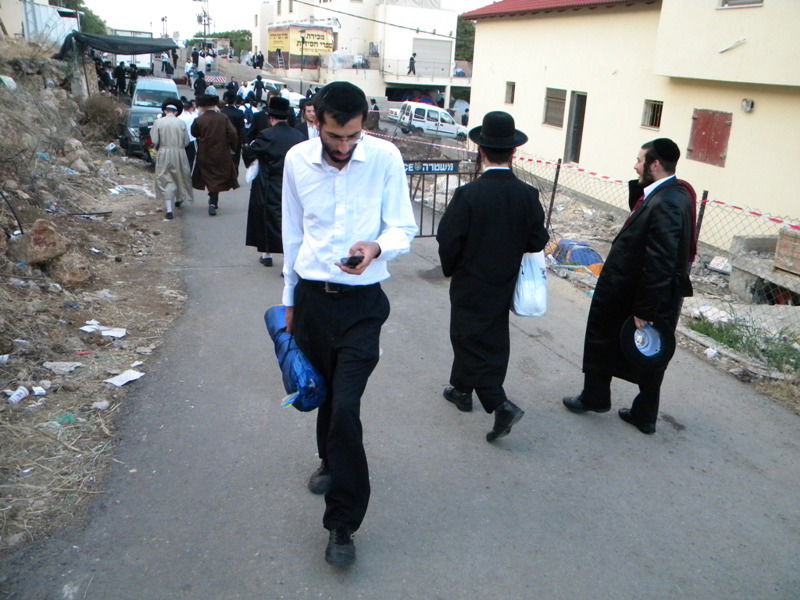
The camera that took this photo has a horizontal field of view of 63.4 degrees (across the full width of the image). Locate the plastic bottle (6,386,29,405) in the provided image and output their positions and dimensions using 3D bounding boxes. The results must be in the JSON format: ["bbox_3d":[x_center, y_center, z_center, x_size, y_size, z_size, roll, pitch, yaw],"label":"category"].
[{"bbox_3d":[-2.154,0.536,3.640,0.072,0.072,0.130,9,20,20],"label":"plastic bottle"}]

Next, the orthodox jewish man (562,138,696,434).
[{"bbox_3d":[1.334,-0.071,3.761,0.660,1.730,0.560,13,23,27],"label":"orthodox jewish man"}]

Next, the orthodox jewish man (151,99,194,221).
[{"bbox_3d":[-3.540,-2.220,10.018,0.620,1.780,0.550,-3,19,-15],"label":"orthodox jewish man"}]

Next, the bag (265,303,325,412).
[{"bbox_3d":[-0.396,0.204,2.420,0.145,0.145,0.460,-7,59,-26],"label":"bag"}]

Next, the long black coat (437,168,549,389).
[{"bbox_3d":[0.512,-0.107,3.600,0.560,1.240,0.400,-3,19,-15],"label":"long black coat"}]

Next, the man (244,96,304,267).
[{"bbox_3d":[-1.407,-1.296,7.200,0.620,1.860,0.500,-4,21,-16],"label":"man"}]

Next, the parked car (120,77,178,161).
[{"bbox_3d":[-7.512,-5.523,19.800,1.850,2.050,4.700,-4,21,-18],"label":"parked car"}]

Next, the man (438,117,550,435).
[{"bbox_3d":[0.503,-0.130,3.589,0.580,1.760,0.600,-3,19,-15],"label":"man"}]

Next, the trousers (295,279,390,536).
[{"bbox_3d":[-0.233,0.409,2.591,0.390,0.990,0.520,1,19,-3],"label":"trousers"}]

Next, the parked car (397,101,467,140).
[{"bbox_3d":[2.200,-10.400,37.800,4.050,1.820,1.680,1,18,-19],"label":"parked car"}]

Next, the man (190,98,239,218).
[{"bbox_3d":[-2.895,-2.255,10.100,0.700,1.800,0.520,-3,21,-15],"label":"man"}]

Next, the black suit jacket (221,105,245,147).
[{"bbox_3d":[-2.830,-2.922,10.900,0.500,0.760,0.300,-3,21,-14],"label":"black suit jacket"}]

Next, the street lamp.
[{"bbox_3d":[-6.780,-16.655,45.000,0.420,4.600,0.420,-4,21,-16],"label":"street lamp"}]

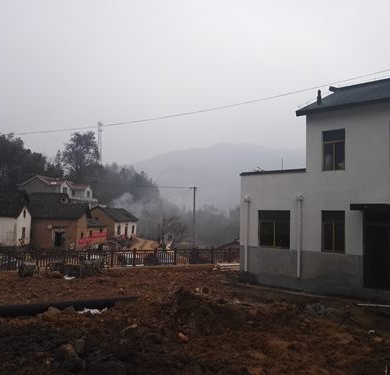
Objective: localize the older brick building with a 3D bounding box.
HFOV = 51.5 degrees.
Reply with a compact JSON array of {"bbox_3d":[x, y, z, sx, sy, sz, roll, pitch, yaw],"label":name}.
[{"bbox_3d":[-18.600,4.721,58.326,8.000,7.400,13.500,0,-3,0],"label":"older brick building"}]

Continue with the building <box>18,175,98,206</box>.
[{"bbox_3d":[-43.800,2.206,132.087,10.500,10.000,20.000,-1,-4,22],"label":"building"}]

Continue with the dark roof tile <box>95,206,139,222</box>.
[{"bbox_3d":[-17.000,5.307,81.830,7.400,2.700,9.600,-1,-3,18],"label":"dark roof tile"}]

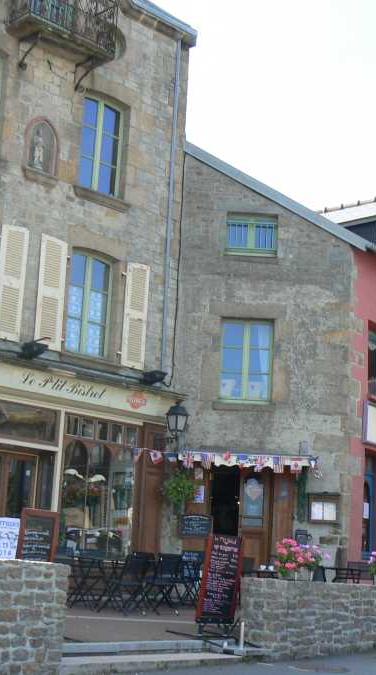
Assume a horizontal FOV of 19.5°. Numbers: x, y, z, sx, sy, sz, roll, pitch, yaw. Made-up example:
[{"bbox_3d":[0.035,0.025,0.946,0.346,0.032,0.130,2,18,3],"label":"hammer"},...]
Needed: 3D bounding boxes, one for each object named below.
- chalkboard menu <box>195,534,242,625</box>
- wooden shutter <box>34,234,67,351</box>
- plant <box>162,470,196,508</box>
[{"bbox_3d":[0.376,2.838,12.795,0.480,1.050,0.350,0,-14,12],"label":"chalkboard menu"},{"bbox_3d":[-2.201,-0.713,17.664,0.500,1.840,0.050,15,-18,-40],"label":"wooden shutter"},{"bbox_3d":[-0.142,2.542,18.263,0.550,0.630,0.500,2,-14,4],"label":"plant"}]

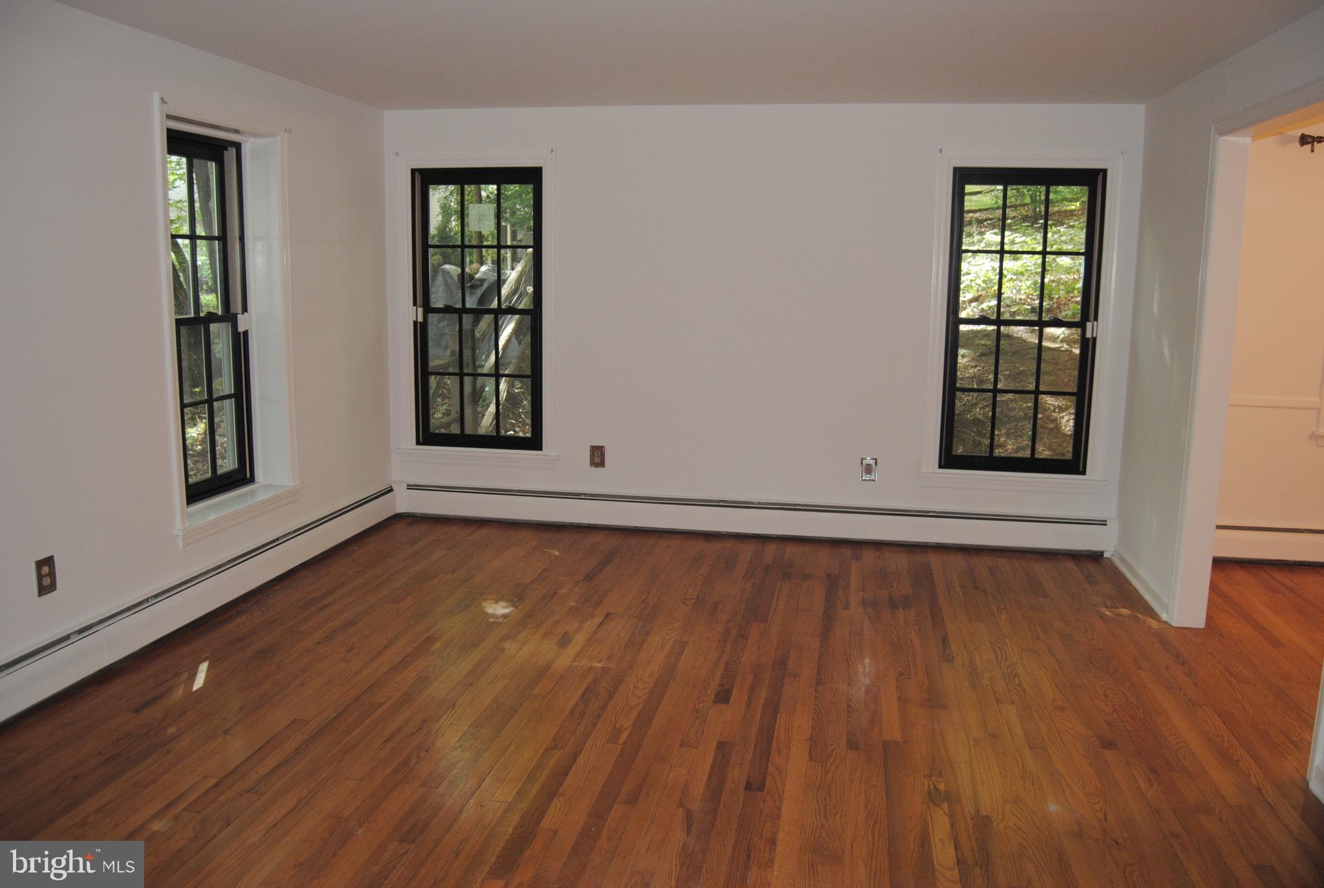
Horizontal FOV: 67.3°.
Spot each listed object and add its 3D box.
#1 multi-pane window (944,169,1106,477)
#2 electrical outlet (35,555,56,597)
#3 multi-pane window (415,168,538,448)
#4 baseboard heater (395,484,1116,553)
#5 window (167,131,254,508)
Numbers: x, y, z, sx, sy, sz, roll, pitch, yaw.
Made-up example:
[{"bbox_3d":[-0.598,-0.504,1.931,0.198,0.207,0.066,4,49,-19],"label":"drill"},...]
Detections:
[{"bbox_3d":[1.898,-0.641,5.272,0.774,1.605,0.090,2,10,10],"label":"multi-pane window"},{"bbox_3d":[-2.063,0.445,3.341,0.010,0.124,0.081,2,10,10],"label":"electrical outlet"},{"bbox_3d":[-1.058,-0.777,5.787,0.789,1.613,0.090,2,10,10],"label":"multi-pane window"},{"bbox_3d":[0.391,0.418,5.632,4.073,0.198,0.070,2,10,10],"label":"baseboard heater"},{"bbox_3d":[-2.077,-0.543,4.355,0.090,1.614,0.780,2,10,10],"label":"window"}]

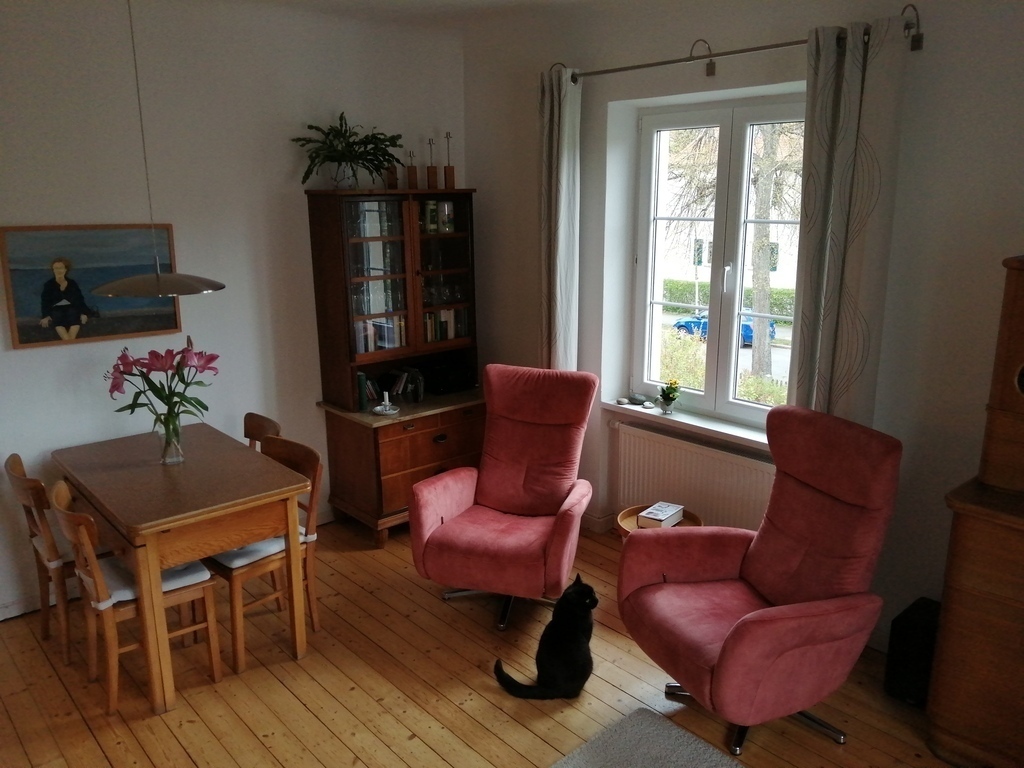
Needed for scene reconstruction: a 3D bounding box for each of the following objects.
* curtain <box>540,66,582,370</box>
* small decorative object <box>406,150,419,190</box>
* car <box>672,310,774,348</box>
[{"bbox_3d":[0.257,-0.387,4.187,0.130,2.450,0.190,-13,19,-41],"label":"curtain"},{"bbox_3d":[-0.576,-1.234,4.457,0.047,0.218,0.047,-2,13,-7],"label":"small decorative object"},{"bbox_3d":[9.017,-2.661,33.161,1.780,1.500,4.300,-13,19,-41],"label":"car"}]

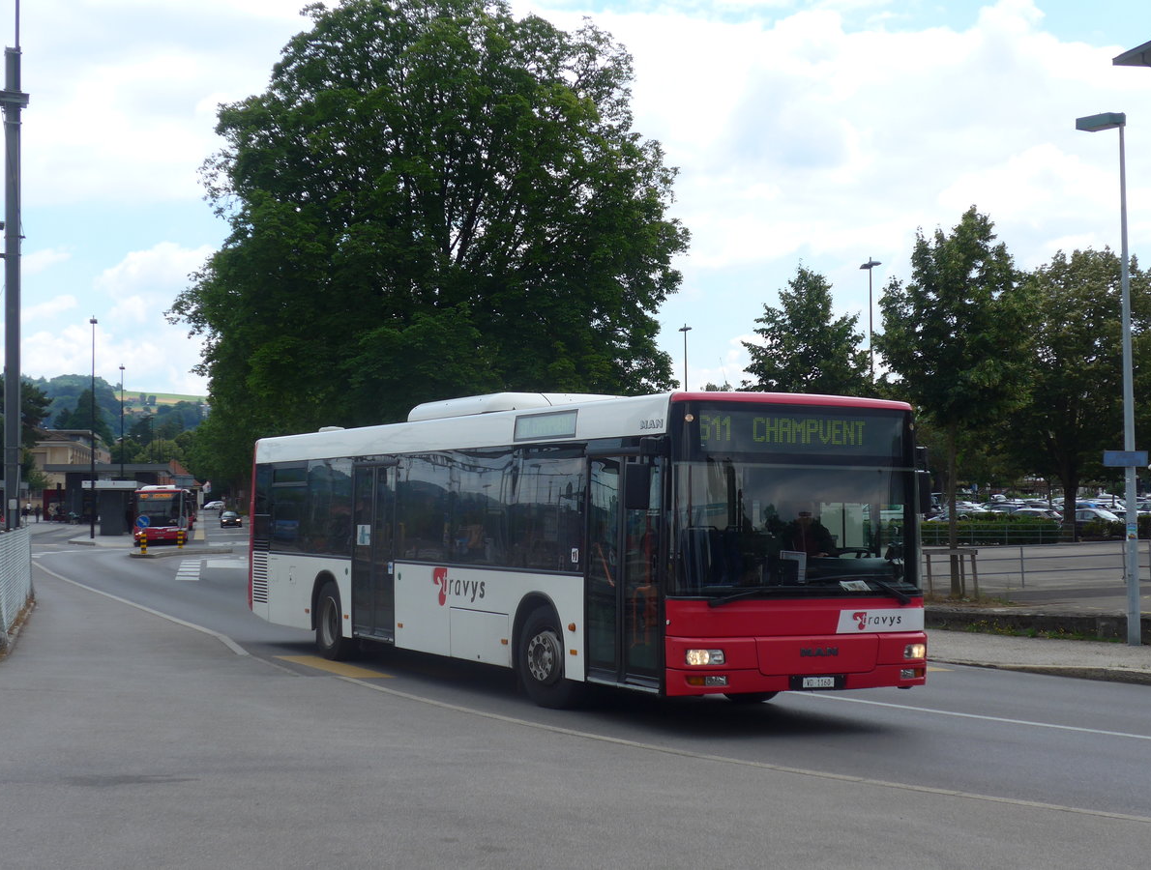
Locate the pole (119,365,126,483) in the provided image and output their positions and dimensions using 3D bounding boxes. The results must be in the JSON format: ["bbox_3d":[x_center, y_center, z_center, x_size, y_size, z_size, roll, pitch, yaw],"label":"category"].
[{"bbox_3d":[-32.977,1.066,134.286,0.450,12.500,1.600,1,-3,-22],"label":"pole"}]

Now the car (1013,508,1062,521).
[{"bbox_3d":[21.490,4.289,88.400,4.200,1.500,1.770,-3,-4,42],"label":"car"}]

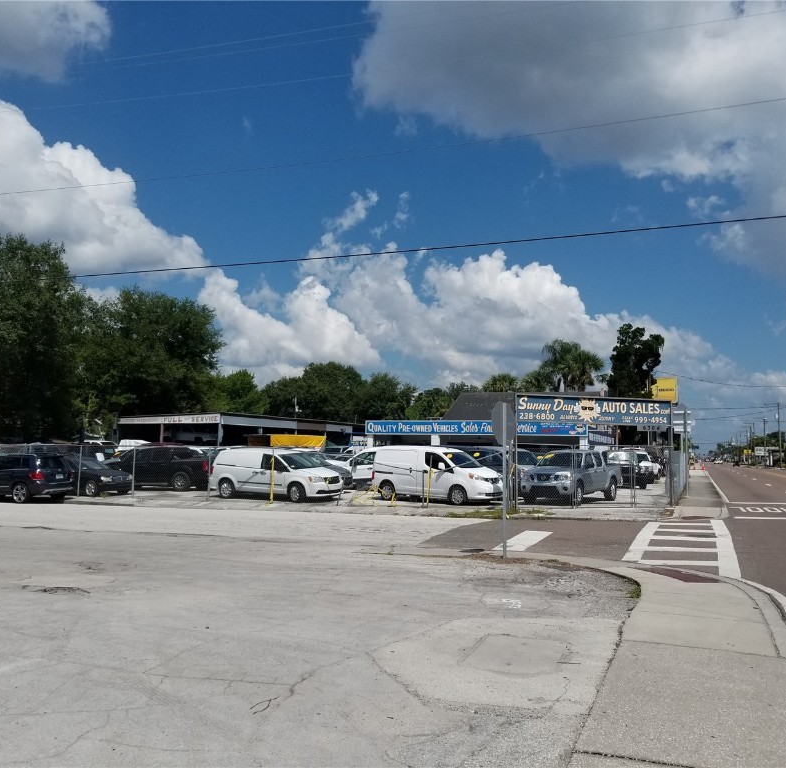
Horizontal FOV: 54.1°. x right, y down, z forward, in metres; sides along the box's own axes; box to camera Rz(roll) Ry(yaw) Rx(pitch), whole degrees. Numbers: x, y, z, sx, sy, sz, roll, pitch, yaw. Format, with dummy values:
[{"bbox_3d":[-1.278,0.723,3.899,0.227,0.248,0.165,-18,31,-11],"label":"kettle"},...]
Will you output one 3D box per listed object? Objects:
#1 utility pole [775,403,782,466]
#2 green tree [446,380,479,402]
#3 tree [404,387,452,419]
[{"bbox_3d":[61.212,8.050,121.807,0.350,10.400,0.350,-2,-6,22],"label":"utility pole"},{"bbox_3d":[7.229,4.339,79.943,4.506,9.449,4.506,0,-5,0],"label":"green tree"},{"bbox_3d":[3.319,4.308,71.914,4.600,7.900,4.600,0,-5,0],"label":"tree"}]

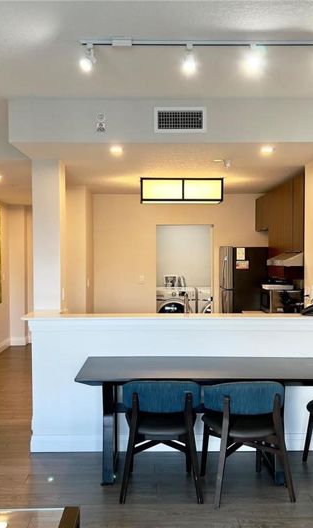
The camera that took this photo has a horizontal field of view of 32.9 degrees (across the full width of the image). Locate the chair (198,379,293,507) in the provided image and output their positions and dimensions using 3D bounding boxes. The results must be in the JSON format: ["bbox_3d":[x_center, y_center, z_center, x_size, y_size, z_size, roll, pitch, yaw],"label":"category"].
[{"bbox_3d":[0.581,1.116,3.564,0.510,0.775,0.560,0,1,-10],"label":"chair"}]

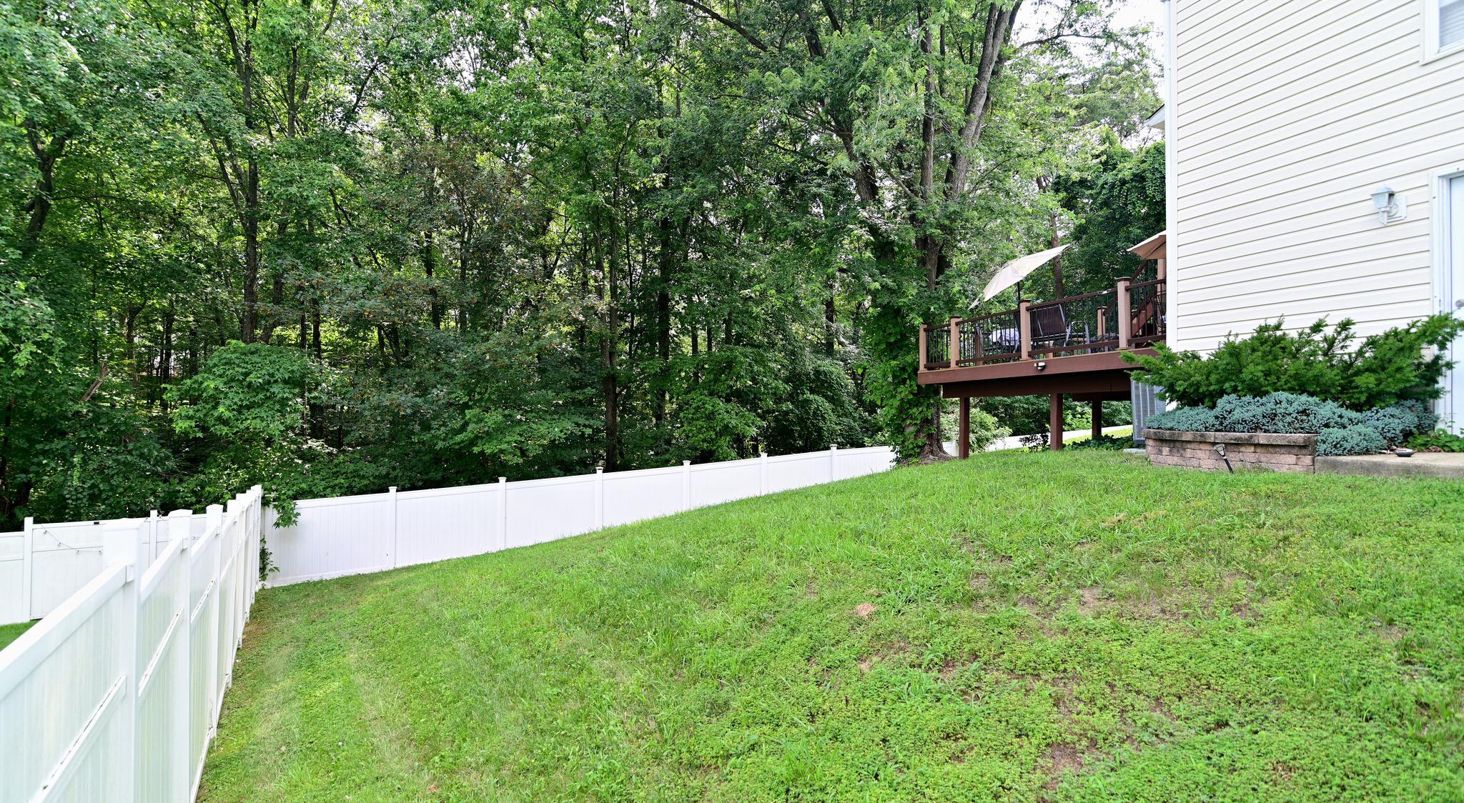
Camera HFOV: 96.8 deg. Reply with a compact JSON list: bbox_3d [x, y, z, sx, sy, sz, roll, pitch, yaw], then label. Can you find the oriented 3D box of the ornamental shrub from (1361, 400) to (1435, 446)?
[{"bbox_3d":[4.990,0.165,4.870,0.500,0.350,0.450,1,-1,-21],"label":"ornamental shrub"}]

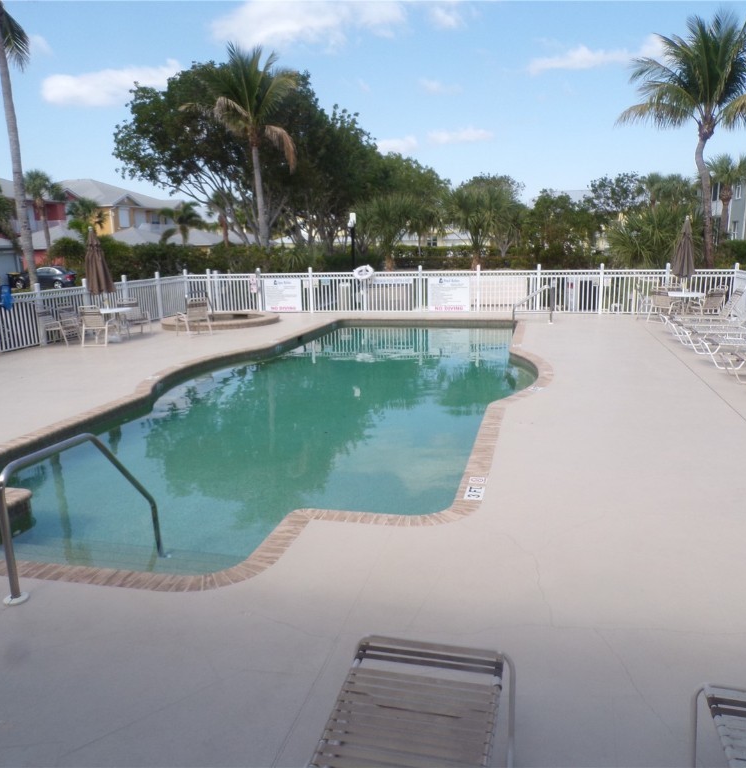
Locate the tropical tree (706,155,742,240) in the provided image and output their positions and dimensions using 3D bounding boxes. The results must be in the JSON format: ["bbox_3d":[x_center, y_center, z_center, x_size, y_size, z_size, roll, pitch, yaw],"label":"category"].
[{"bbox_3d":[17.216,-8.062,35.172,2.032,6.344,2.032,-1,11,0],"label":"tropical tree"}]

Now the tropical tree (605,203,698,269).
[{"bbox_3d":[9.984,-4.729,25.605,3.295,3.529,3.295,-1,11,0],"label":"tropical tree"}]

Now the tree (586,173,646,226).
[{"bbox_3d":[13.268,-8.513,39.145,3.276,6.065,3.276,-1,11,0],"label":"tree"}]

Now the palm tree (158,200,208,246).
[{"bbox_3d":[-11.170,-8.797,42.415,3.100,4.200,3.000,-4,12,-14],"label":"palm tree"}]

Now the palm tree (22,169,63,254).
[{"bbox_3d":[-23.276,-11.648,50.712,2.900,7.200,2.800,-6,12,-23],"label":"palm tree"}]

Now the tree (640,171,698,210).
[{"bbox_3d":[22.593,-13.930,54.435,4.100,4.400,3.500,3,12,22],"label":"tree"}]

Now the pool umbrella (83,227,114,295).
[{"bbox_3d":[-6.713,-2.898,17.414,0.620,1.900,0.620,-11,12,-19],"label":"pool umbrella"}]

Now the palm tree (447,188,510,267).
[{"bbox_3d":[6.197,-9.033,41.484,3.800,4.900,3.700,1,12,8],"label":"palm tree"}]

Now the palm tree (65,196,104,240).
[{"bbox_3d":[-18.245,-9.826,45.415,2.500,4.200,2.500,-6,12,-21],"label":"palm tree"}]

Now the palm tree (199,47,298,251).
[{"bbox_3d":[-4.960,-8.402,28.910,4.192,10.251,4.192,-1,11,0],"label":"palm tree"}]

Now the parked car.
[{"bbox_3d":[-21.407,-6.992,46.542,4.600,1.460,1.800,-1,11,2],"label":"parked car"}]

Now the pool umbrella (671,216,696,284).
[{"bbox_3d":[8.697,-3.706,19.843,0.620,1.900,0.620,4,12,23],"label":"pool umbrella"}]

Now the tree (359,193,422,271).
[{"bbox_3d":[0.716,-6.222,31.902,2.942,4.613,2.942,-1,11,0],"label":"tree"}]

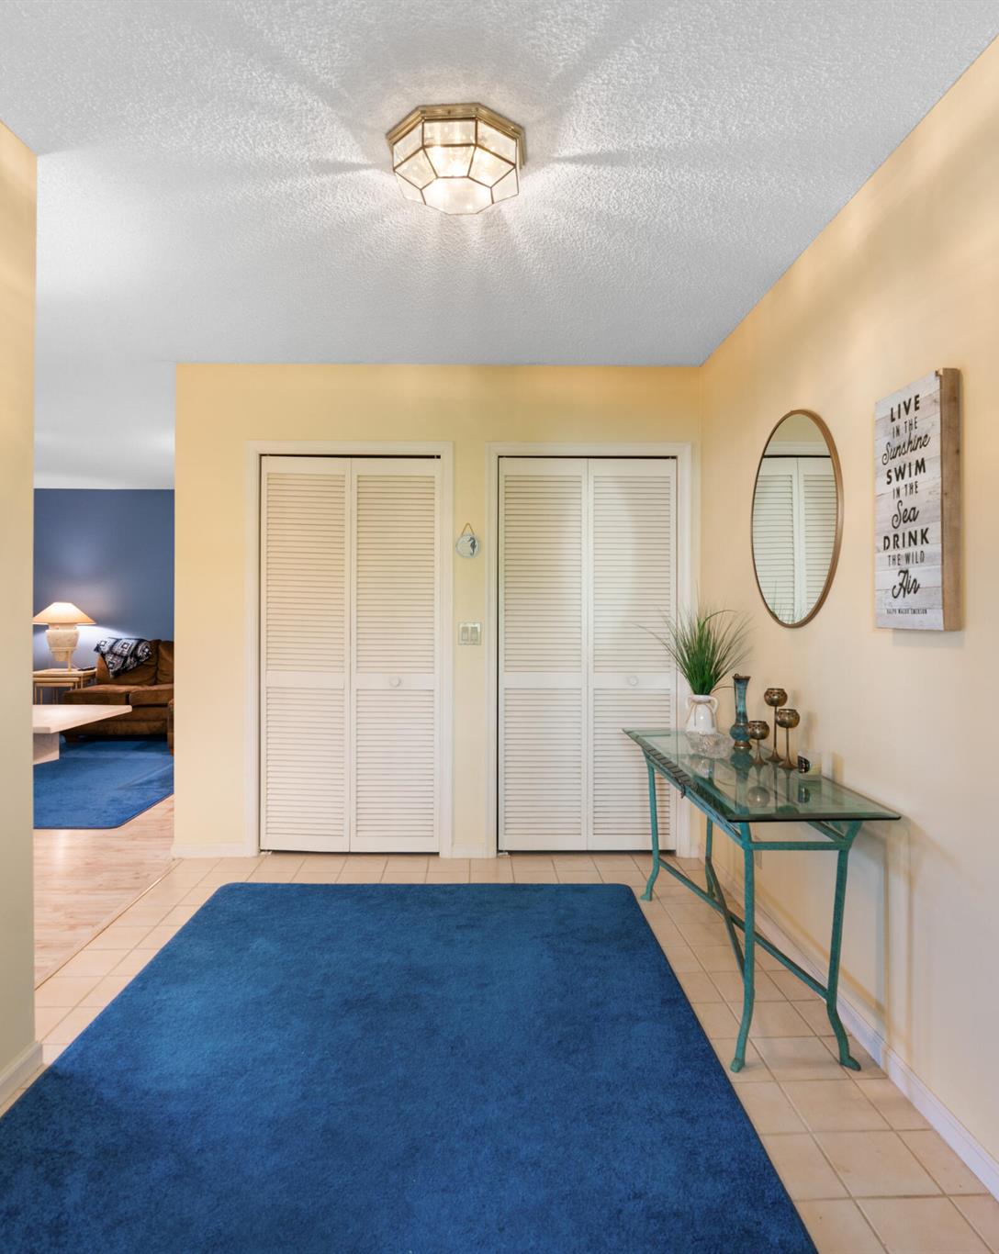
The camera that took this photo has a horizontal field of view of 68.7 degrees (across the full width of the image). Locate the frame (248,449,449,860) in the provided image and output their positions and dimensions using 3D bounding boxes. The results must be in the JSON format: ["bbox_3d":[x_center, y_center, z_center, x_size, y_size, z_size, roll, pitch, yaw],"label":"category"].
[{"bbox_3d":[-0.735,0.122,3.638,1.026,2.060,0.080,0,1,-1],"label":"frame"}]

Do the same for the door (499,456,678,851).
[{"bbox_3d":[0.455,0.135,3.731,0.910,2.000,0.035,0,2,-1],"label":"door"}]

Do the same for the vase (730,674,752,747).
[{"bbox_3d":[0.929,0.321,2.804,0.085,0.275,0.085,0,1,-1],"label":"vase"}]

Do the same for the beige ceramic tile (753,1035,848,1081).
[{"bbox_3d":[0.843,1.217,2.061,0.198,0.010,0.198,0,2,-1],"label":"beige ceramic tile"}]

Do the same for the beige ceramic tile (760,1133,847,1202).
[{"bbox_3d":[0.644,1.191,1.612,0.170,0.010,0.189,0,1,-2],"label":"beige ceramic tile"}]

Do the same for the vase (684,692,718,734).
[{"bbox_3d":[0.838,0.369,3.024,0.137,0.170,0.105,0,1,-1],"label":"vase"}]

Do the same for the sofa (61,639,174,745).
[{"bbox_3d":[-3.119,0.618,7.219,1.900,0.900,0.950,0,2,-1],"label":"sofa"}]

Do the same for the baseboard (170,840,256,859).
[{"bbox_3d":[-1.434,1.103,3.623,0.383,0.090,0.016,0,1,-1],"label":"baseboard"}]

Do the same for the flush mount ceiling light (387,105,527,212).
[{"bbox_3d":[-0.118,-1.198,1.935,0.360,0.120,0.360,0,2,-1],"label":"flush mount ceiling light"}]

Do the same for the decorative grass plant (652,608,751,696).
[{"bbox_3d":[0.836,0.100,3.025,0.390,0.360,0.340,0,1,-1],"label":"decorative grass plant"}]

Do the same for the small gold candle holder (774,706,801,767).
[{"bbox_3d":[0.994,0.384,2.515,0.078,0.203,0.078,0,2,-1],"label":"small gold candle holder"}]

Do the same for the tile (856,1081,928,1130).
[{"bbox_3d":[1.005,1.223,1.871,0.105,0.010,0.197,0,2,-1],"label":"tile"}]

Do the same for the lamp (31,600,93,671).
[{"bbox_3d":[-4.242,0.083,7.109,0.580,0.640,0.580,0,2,-1],"label":"lamp"}]

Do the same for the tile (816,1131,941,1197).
[{"bbox_3d":[0.833,1.191,1.620,0.196,0.010,0.189,0,1,-2],"label":"tile"}]

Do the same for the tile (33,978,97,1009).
[{"bbox_3d":[-1.446,1.203,2.403,0.198,0.010,0.198,0,2,-1],"label":"tile"}]

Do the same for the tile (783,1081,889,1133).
[{"bbox_3d":[0.851,1.222,1.865,0.198,0.010,0.198,0,2,-1],"label":"tile"}]

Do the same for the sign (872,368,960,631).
[{"bbox_3d":[1.050,-0.295,1.845,0.045,0.600,0.290,0,2,-1],"label":"sign"}]

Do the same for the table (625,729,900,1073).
[{"bbox_3d":[0.773,0.817,2.530,0.428,0.709,1.416,0,1,-1],"label":"table"}]

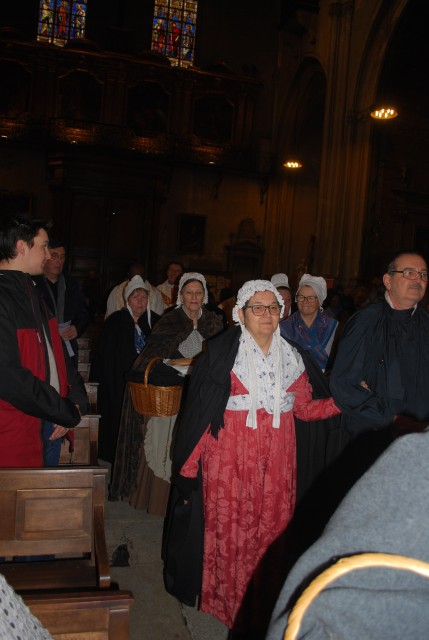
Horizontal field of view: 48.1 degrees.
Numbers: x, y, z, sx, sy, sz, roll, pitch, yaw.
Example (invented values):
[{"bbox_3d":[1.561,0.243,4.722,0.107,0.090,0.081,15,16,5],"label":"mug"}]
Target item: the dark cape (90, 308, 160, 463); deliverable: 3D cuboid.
[{"bbox_3d":[-0.645,0.541,3.680,0.560,1.290,0.420,2,6,-12],"label":"dark cape"}]

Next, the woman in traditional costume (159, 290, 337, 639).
[{"bbox_3d":[0.155,0.620,2.210,0.750,1.610,0.540,2,6,-9],"label":"woman in traditional costume"}]

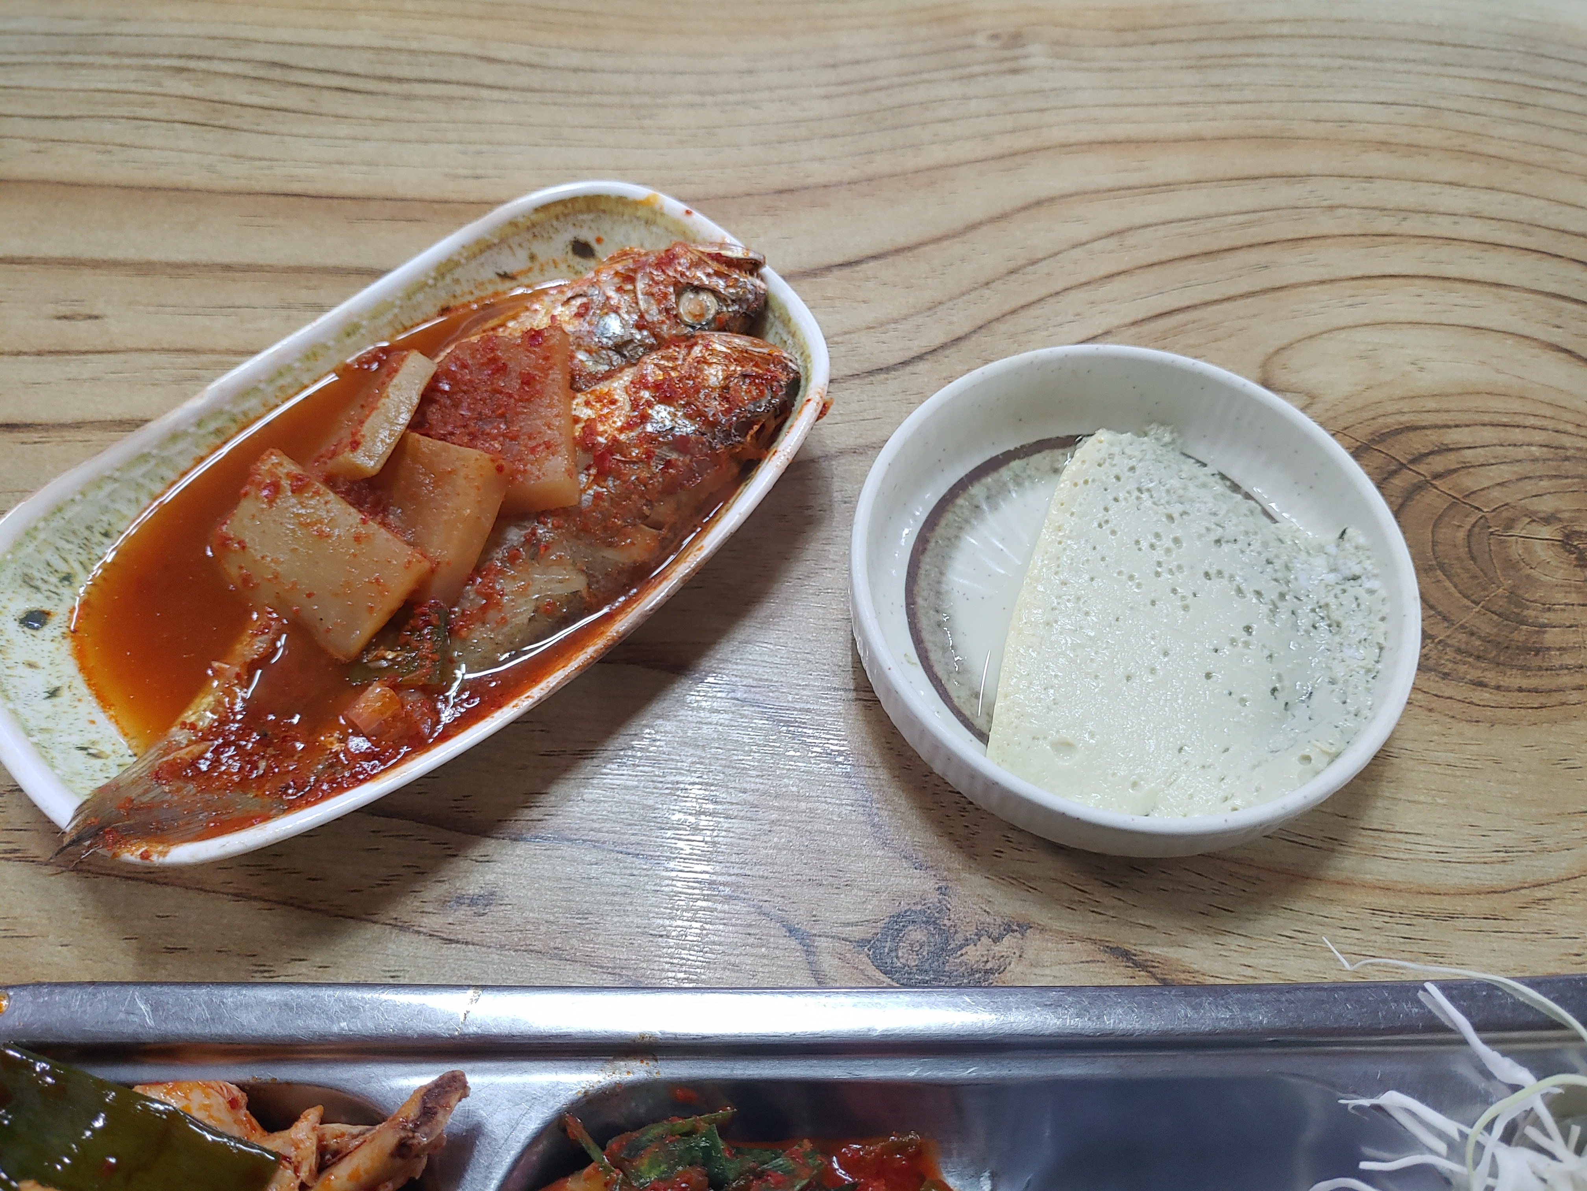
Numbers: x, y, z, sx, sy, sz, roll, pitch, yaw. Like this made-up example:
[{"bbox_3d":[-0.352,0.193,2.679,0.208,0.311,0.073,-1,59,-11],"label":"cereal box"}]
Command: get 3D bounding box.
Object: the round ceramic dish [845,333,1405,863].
[{"bbox_3d":[0.072,-0.001,0.265,0.117,0.029,0.117,-2,63,3],"label":"round ceramic dish"}]

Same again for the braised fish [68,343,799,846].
[{"bbox_3d":[-0.072,0.000,0.259,0.180,0.035,0.047,-36,66,-14],"label":"braised fish"}]

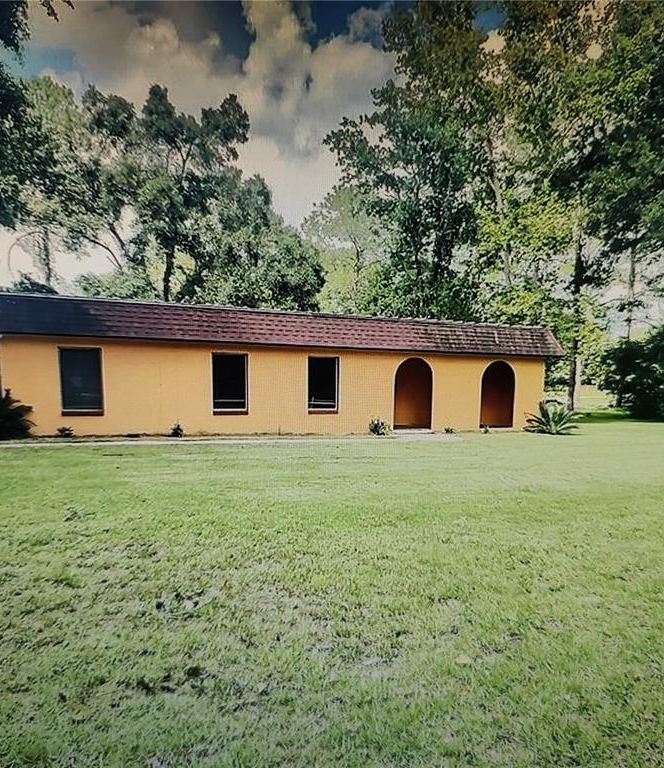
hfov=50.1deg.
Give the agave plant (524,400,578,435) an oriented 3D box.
[{"bbox_3d":[6.616,1.010,21.400,1.600,1.020,1.550,1,1,0],"label":"agave plant"}]

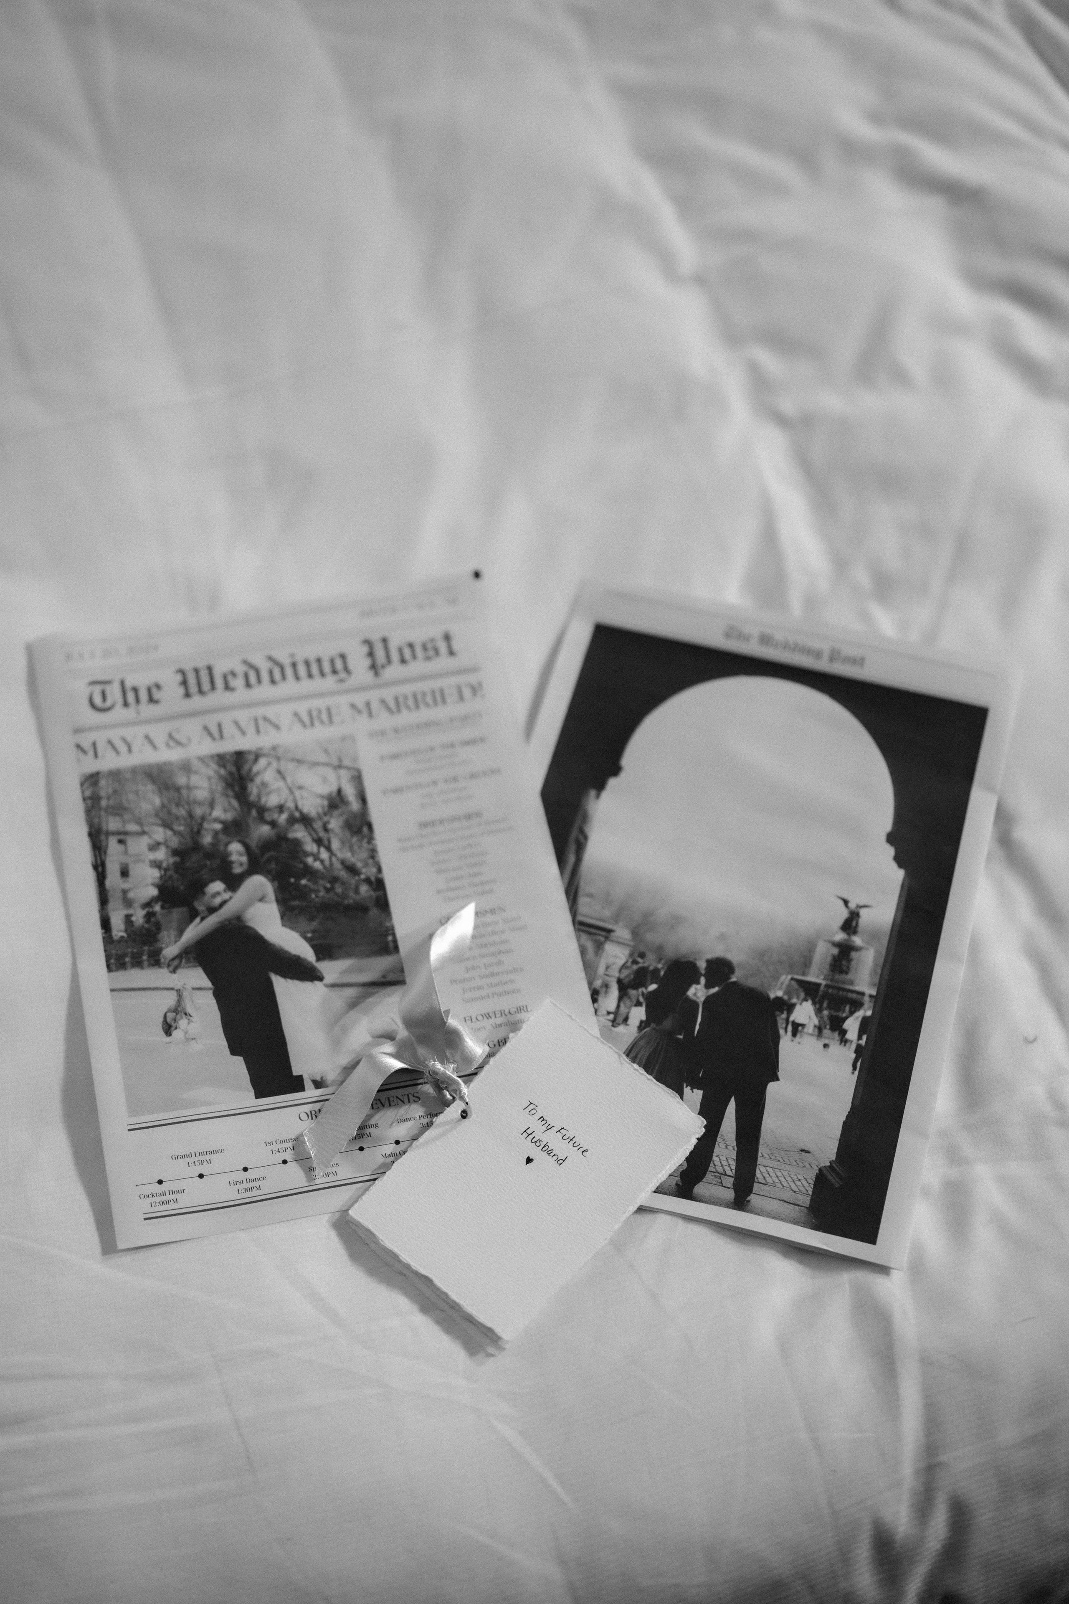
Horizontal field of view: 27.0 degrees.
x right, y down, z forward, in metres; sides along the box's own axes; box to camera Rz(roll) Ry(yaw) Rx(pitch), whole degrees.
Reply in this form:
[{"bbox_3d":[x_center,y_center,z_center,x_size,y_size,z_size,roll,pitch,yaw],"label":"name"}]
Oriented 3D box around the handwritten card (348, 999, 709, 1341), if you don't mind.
[{"bbox_3d":[-0.003,0.164,0.995,0.093,0.008,0.137,37,65,19],"label":"handwritten card"}]

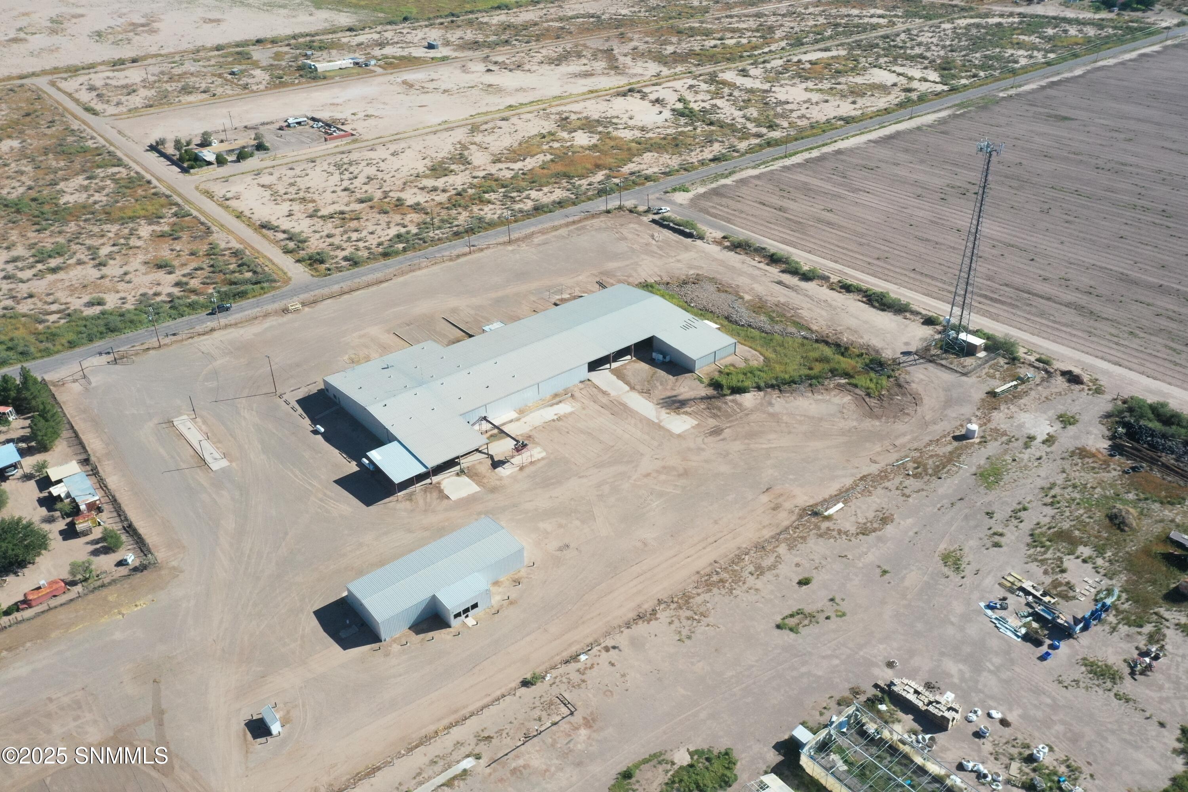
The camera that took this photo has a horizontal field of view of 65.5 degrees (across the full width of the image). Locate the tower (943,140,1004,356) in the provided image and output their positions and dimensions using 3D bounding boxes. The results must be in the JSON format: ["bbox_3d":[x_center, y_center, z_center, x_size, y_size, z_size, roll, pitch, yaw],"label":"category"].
[{"bbox_3d":[96.181,-36.292,234.935,6.600,55.600,6.600,-24,35,-33],"label":"tower"}]

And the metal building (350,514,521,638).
[{"bbox_3d":[-27.201,33.988,169.052,30.500,5.200,17.150,-24,35,-33],"label":"metal building"}]

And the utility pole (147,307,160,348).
[{"bbox_3d":[-126.829,-19.476,266.599,0.900,12.300,2.600,-24,35,-33],"label":"utility pole"}]

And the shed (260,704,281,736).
[{"bbox_3d":[-50.122,50.547,143.683,1.450,2.350,3.750,-24,35,-33],"label":"shed"}]

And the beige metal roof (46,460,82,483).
[{"bbox_3d":[-119.063,17.919,208.291,5.900,2.400,6.400,-24,35,-33],"label":"beige metal roof"}]

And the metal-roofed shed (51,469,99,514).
[{"bbox_3d":[-112.713,21.583,200.826,7.300,2.700,13.300,-24,35,-33],"label":"metal-roofed shed"}]

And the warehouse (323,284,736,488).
[{"bbox_3d":[-16.924,-7.918,242.985,101.500,6.600,58.300,-24,35,-33],"label":"warehouse"}]

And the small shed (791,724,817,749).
[{"bbox_3d":[30.847,50.853,136.902,2.050,2.300,2.600,-24,35,-33],"label":"small shed"}]

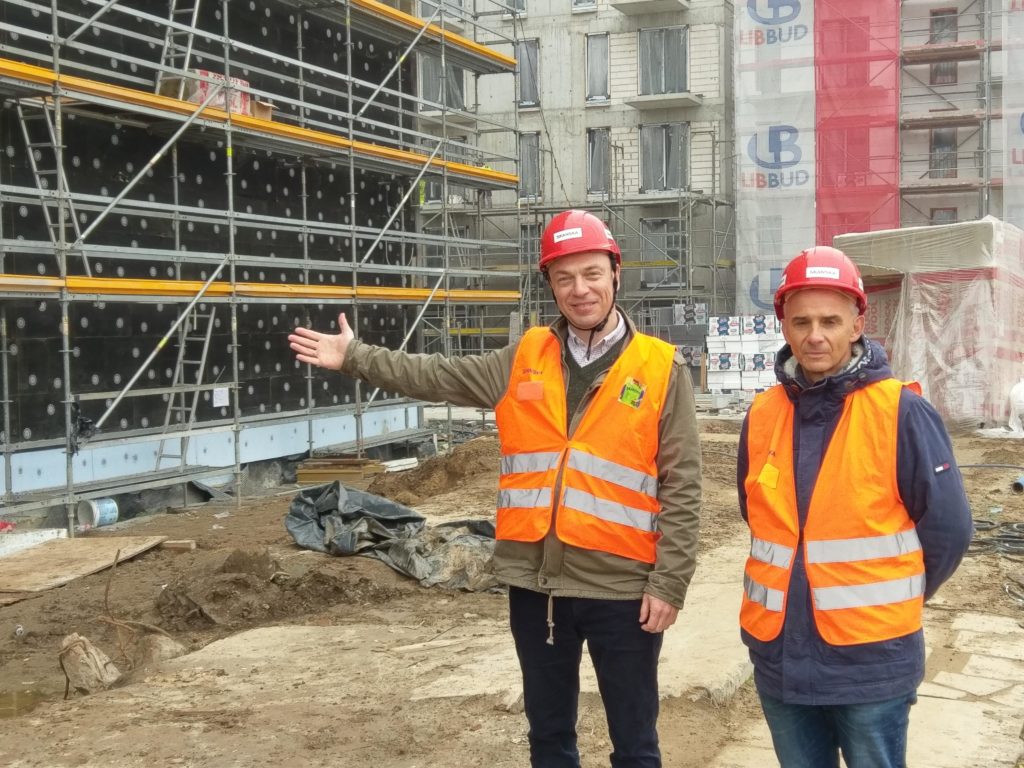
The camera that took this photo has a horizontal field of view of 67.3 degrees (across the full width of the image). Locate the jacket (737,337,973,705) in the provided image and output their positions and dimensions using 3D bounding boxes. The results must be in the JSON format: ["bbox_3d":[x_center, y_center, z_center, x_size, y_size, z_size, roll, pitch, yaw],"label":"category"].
[{"bbox_3d":[0.835,0.300,1.880,0.560,0.840,0.370,4,7,40],"label":"jacket"}]

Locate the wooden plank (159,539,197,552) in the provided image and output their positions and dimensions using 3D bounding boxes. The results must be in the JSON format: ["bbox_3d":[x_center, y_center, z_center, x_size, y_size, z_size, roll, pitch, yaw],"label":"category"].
[{"bbox_3d":[-3.110,1.500,7.100,0.330,0.065,0.100,0,5,-3],"label":"wooden plank"}]

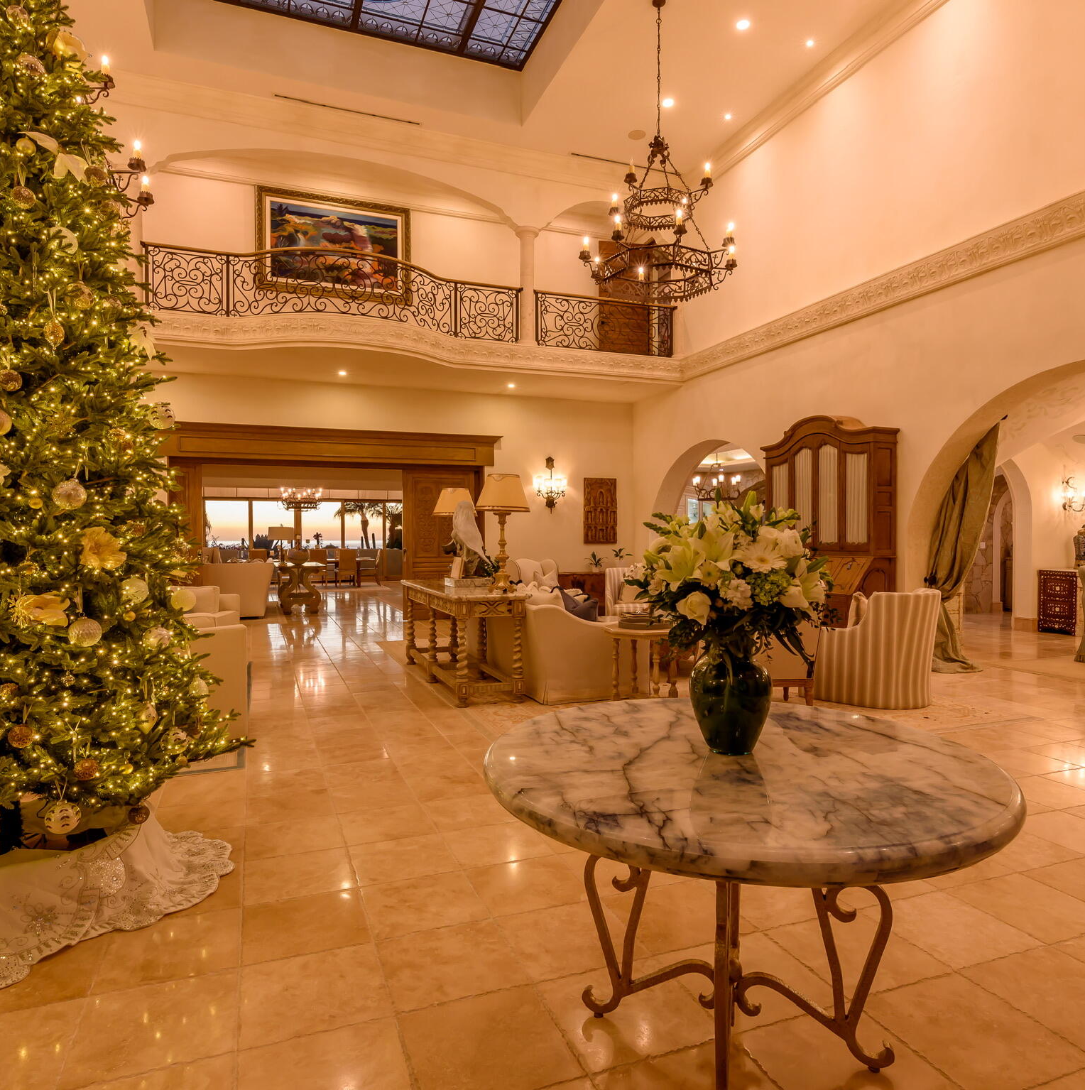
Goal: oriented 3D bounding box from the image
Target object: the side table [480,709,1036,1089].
[{"bbox_3d":[0.480,0.905,1.747,1.235,0.750,1.235,0,0,-19],"label":"side table"}]

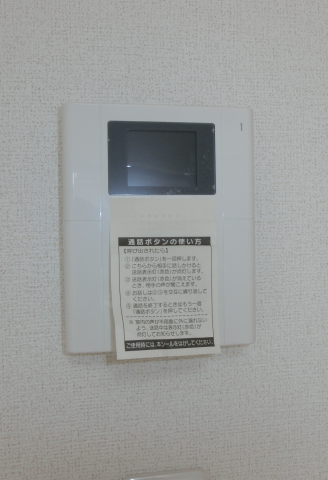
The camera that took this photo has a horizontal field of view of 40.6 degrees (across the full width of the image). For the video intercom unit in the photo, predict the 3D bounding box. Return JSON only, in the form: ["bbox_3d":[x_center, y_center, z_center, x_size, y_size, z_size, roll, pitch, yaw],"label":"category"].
[{"bbox_3d":[-0.002,-0.011,0.373,0.158,0.200,0.030,-1,0,-8],"label":"video intercom unit"}]

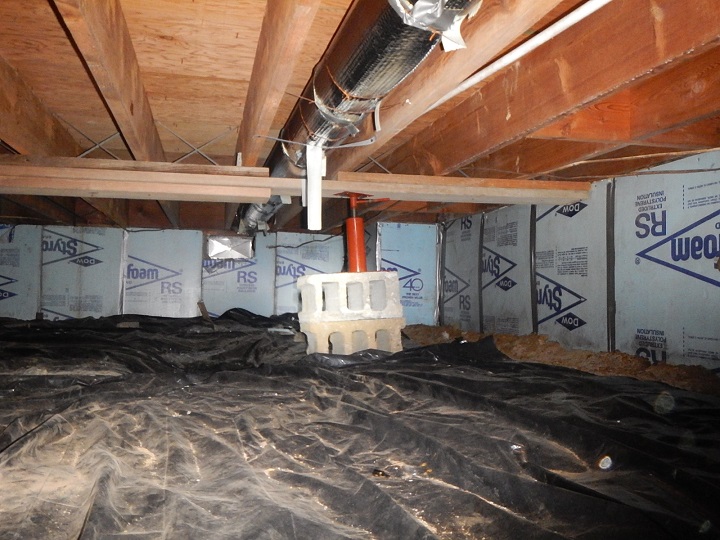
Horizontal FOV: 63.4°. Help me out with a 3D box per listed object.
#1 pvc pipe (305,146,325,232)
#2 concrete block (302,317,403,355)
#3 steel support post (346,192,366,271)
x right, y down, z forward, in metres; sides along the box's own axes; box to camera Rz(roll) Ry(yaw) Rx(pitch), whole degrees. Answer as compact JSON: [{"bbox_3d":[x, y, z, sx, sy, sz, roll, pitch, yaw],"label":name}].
[{"bbox_3d":[-0.158,-0.288,2.040,0.050,0.300,0.050,0,-2,0],"label":"pvc pipe"},{"bbox_3d":[-0.034,0.297,2.445,0.395,0.184,0.193,-1,-2,-17],"label":"concrete block"},{"bbox_3d":[-0.015,-0.155,2.470,0.080,0.335,0.080,-5,-2,0],"label":"steel support post"}]

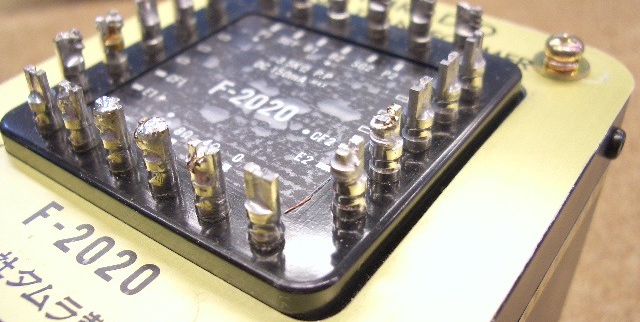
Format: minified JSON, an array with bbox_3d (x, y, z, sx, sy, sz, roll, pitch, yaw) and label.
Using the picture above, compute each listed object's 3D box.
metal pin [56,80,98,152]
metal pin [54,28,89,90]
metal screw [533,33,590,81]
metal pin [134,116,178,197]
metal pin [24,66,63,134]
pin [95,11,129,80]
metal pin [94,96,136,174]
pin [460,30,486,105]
[{"bbox_3d":[-0.039,-0.007,0.104,0.004,0.012,0.004,22,43,29],"label":"metal pin"},{"bbox_3d":[-0.046,-0.018,0.119,0.004,0.012,0.004,22,43,29],"label":"metal pin"},{"bbox_3d":[0.050,-0.022,0.132,0.012,0.005,0.012,23,44,28],"label":"metal screw"},{"bbox_3d":[-0.024,0.000,0.095,0.005,0.012,0.005,-1,38,1],"label":"metal pin"},{"bbox_3d":[-0.047,-0.010,0.109,0.005,0.012,0.005,23,44,28],"label":"metal pin"},{"bbox_3d":[-0.040,-0.022,0.125,0.004,0.012,0.004,22,43,29],"label":"pin"},{"bbox_3d":[-0.031,-0.004,0.099,0.004,0.012,0.004,-1,36,1],"label":"metal pin"},{"bbox_3d":[0.027,-0.016,0.113,0.004,0.012,0.004,22,43,29],"label":"pin"}]

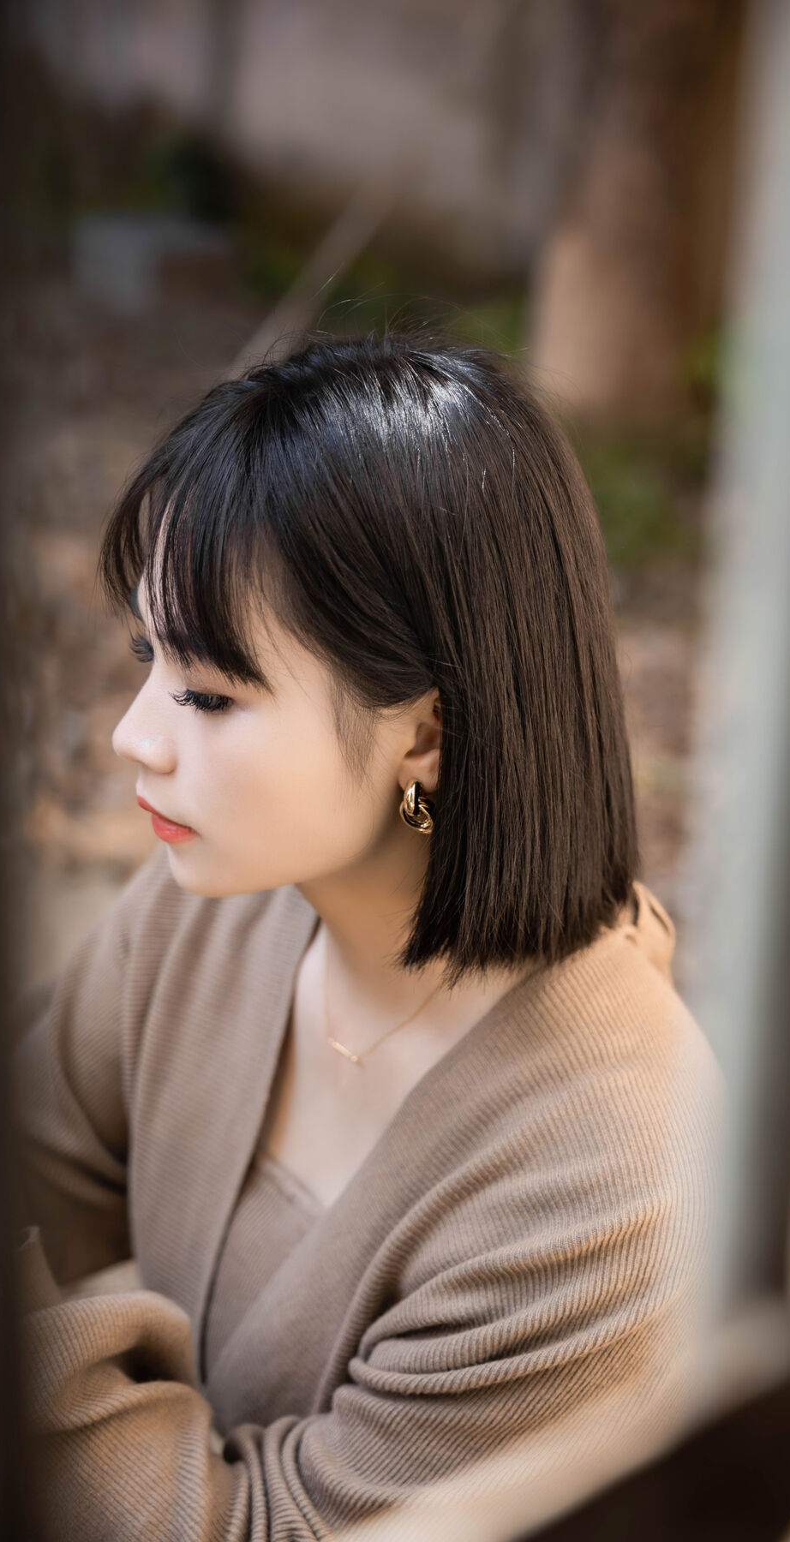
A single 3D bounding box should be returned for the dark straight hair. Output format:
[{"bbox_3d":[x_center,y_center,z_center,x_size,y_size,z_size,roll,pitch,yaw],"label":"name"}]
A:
[{"bbox_3d":[-0.009,-0.064,1.085,0.255,0.280,0.210,-8,23,-26],"label":"dark straight hair"}]

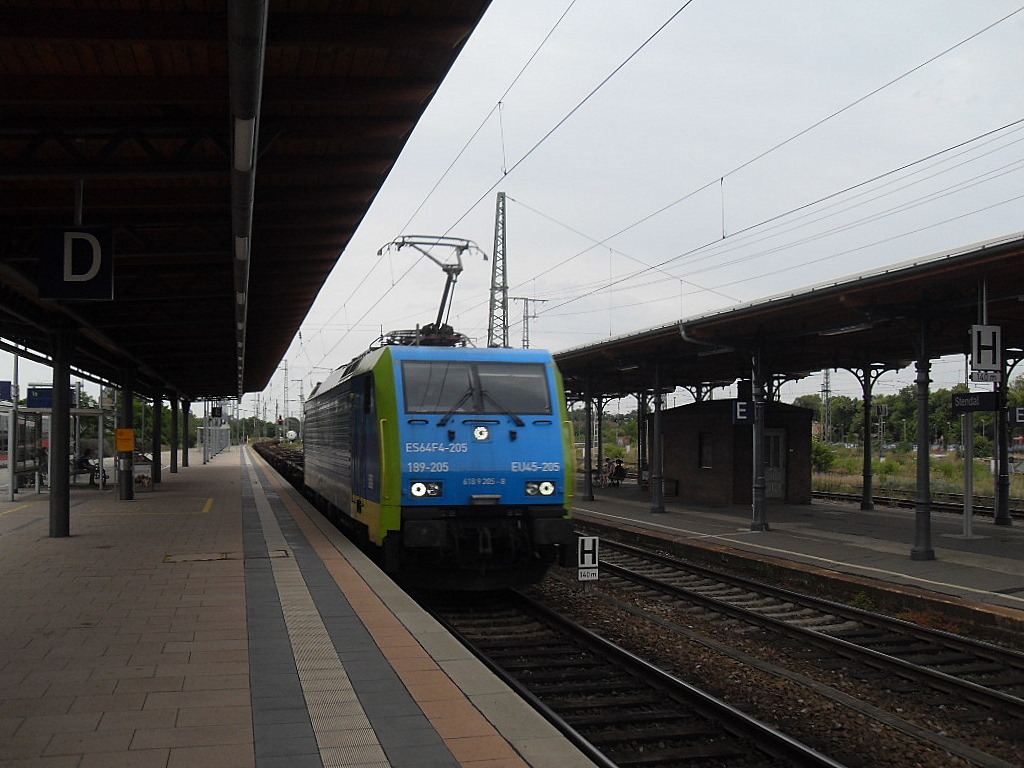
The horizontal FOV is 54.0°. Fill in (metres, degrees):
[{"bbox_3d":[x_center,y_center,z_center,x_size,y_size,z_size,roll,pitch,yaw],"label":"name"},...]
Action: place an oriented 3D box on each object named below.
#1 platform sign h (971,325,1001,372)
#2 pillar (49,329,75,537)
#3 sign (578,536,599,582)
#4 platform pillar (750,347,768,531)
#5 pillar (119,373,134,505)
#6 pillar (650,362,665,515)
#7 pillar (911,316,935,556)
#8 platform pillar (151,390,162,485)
[{"bbox_3d":[6.841,-0.519,14.500,0.450,0.660,0.060,1,-3,-10],"label":"platform sign h"},{"bbox_3d":[-6.847,0.725,15.280,0.290,3.152,0.290,1,-3,-15],"label":"pillar"},{"bbox_3d":[1.206,2.752,15.800,0.320,0.680,0.050,1,-3,-10],"label":"sign"},{"bbox_3d":[6.028,1.314,24.475,0.410,4.470,0.410,1,-3,-15],"label":"platform pillar"},{"bbox_3d":[-9.372,1.242,24.530,0.290,3.151,0.290,1,-3,-15],"label":"pillar"},{"bbox_3d":[4.442,1.618,30.478,0.410,4.552,0.410,1,-3,-15],"label":"pillar"},{"bbox_3d":[7.503,0.999,18.326,0.420,4.335,0.420,1,-3,-15],"label":"pillar"},{"bbox_3d":[-11.945,1.777,33.929,0.290,3.120,0.290,1,-3,-15],"label":"platform pillar"}]

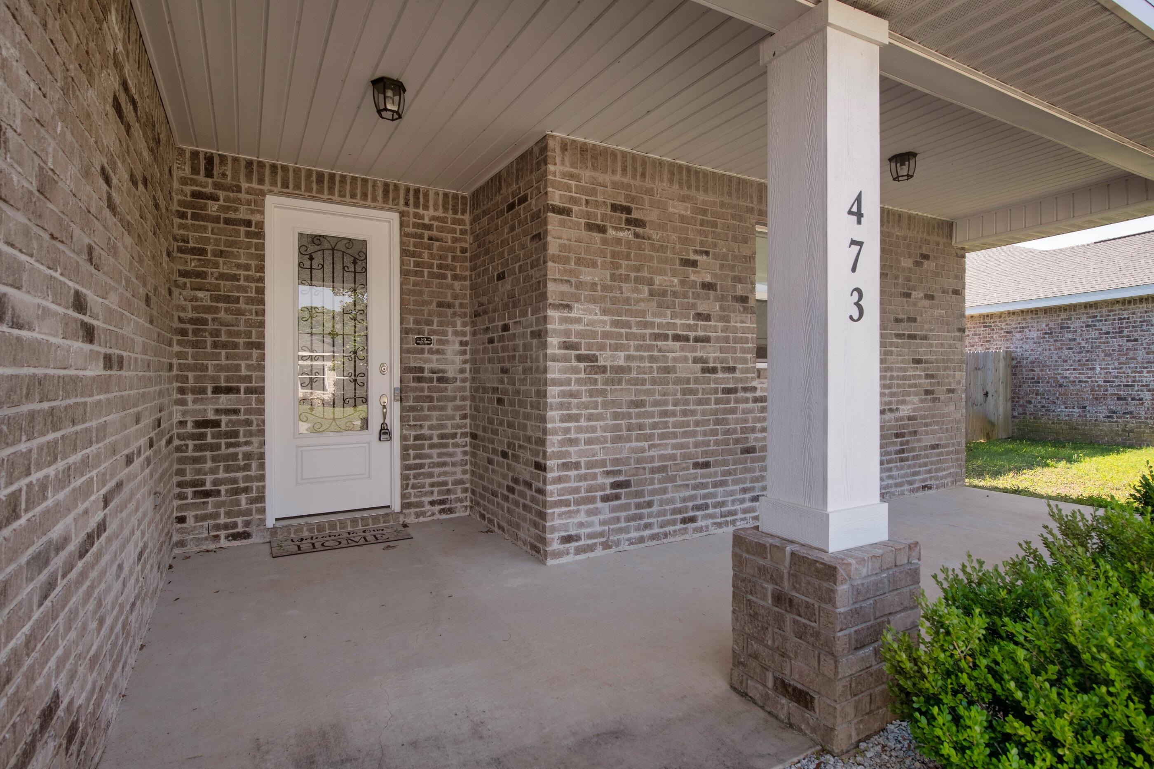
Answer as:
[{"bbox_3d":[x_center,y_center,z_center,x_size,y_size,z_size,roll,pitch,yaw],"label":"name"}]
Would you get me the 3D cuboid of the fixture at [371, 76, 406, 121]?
[{"bbox_3d":[-1.043,-1.575,3.213,0.195,0.168,0.175,0,0,-30],"label":"fixture"}]

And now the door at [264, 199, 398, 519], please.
[{"bbox_3d":[-1.965,-0.174,4.701,1.010,2.530,0.125,0,0,-30],"label":"door"}]

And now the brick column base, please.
[{"bbox_3d":[0.983,0.939,2.314,0.498,0.657,0.497,0,0,-30],"label":"brick column base"}]

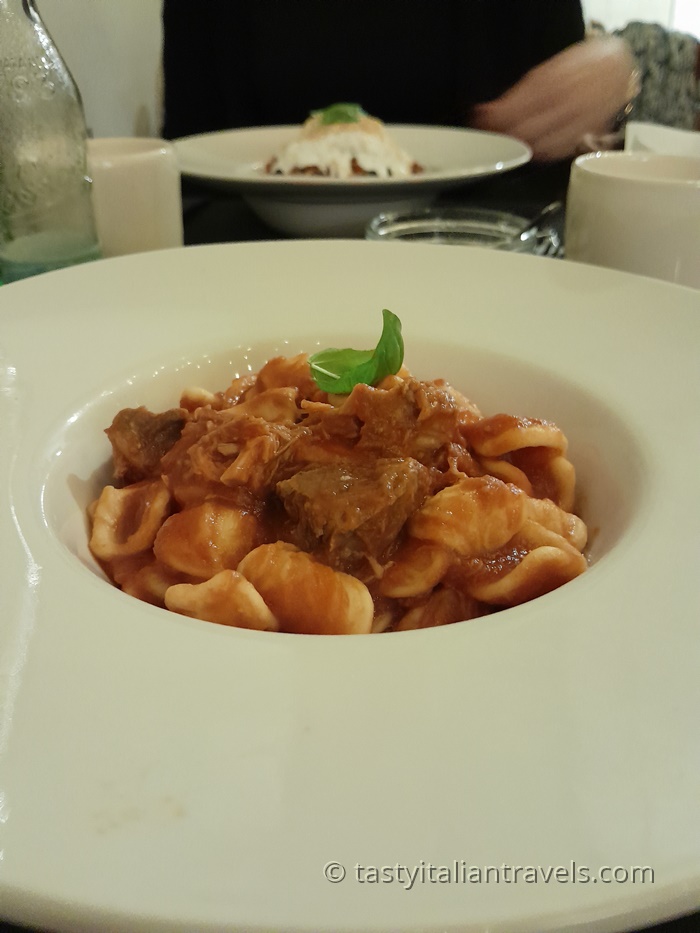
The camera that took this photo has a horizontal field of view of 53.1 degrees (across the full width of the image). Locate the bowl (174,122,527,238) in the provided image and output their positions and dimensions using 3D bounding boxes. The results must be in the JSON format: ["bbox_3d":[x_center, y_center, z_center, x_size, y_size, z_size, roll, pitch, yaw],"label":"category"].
[{"bbox_3d":[-0.006,-0.218,0.547,0.282,0.056,0.282,0,32,0],"label":"bowl"}]

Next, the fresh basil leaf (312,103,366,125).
[{"bbox_3d":[-0.008,-0.260,0.516,0.038,0.013,0.028,0,32,0],"label":"fresh basil leaf"}]

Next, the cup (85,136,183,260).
[{"bbox_3d":[-0.125,-0.124,0.373,0.079,0.083,0.079,0,32,0],"label":"cup"}]

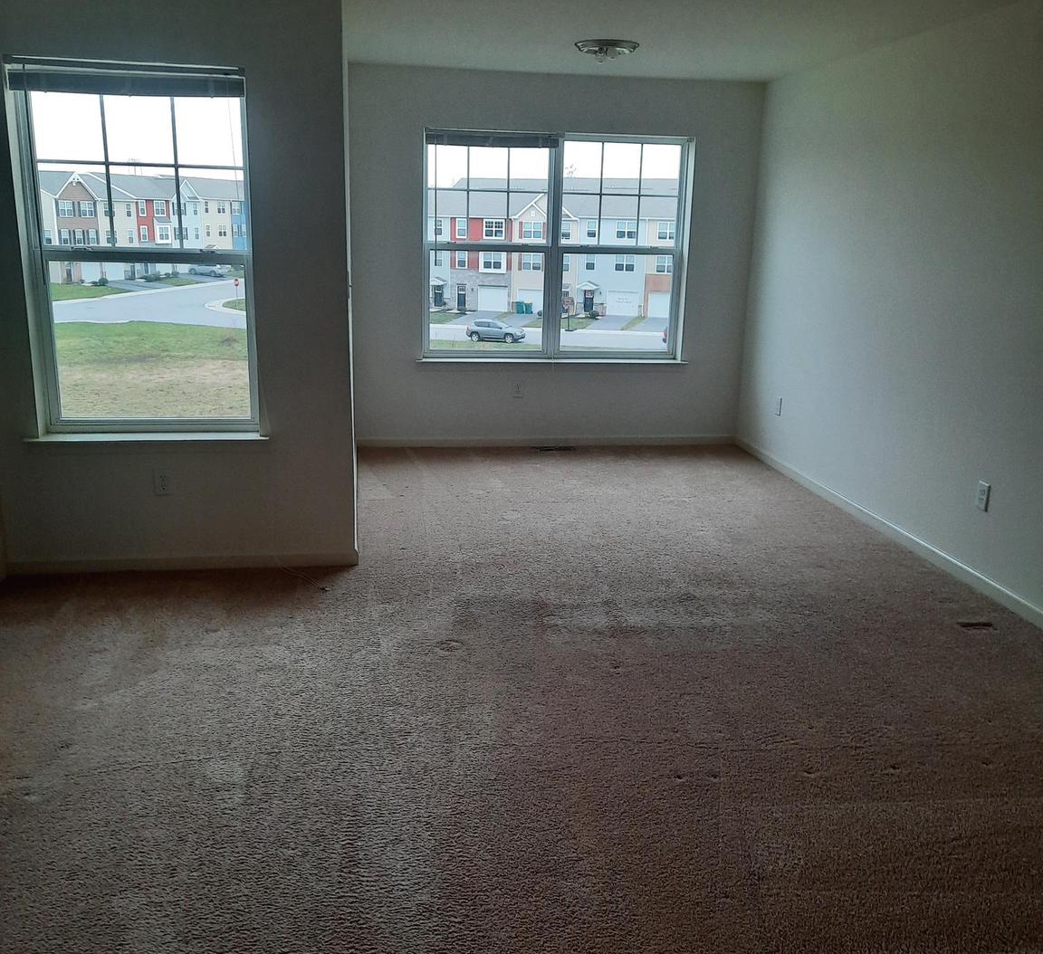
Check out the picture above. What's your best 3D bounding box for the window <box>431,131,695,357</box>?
[{"bbox_3d":[0.241,-1.521,6.699,1.784,1.450,0.120,-1,15,-9],"label":"window"}]

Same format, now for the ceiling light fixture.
[{"bbox_3d":[0.452,-2.238,5.327,0.340,0.100,0.340,-1,15,-9],"label":"ceiling light fixture"}]

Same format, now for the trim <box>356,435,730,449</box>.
[{"bbox_3d":[0.217,-0.244,6.964,2.689,0.070,0.015,-1,15,-9],"label":"trim"}]

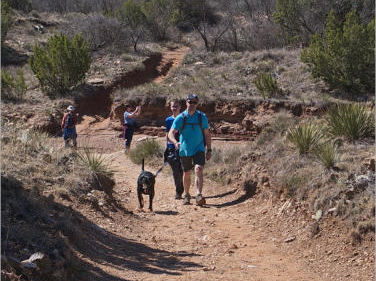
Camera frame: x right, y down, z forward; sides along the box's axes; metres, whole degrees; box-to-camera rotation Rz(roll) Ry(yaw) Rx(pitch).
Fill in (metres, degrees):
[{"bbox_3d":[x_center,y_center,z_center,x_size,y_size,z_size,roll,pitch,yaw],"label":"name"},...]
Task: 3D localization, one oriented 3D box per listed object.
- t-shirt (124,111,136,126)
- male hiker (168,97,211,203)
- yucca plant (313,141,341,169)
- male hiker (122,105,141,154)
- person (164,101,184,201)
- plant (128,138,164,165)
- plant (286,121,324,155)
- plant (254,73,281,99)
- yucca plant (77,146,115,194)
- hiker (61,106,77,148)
[{"bbox_3d":[-2.050,-0.789,36.000,0.340,0.540,0.430,-1,2,-18],"label":"t-shirt"},{"bbox_3d":[0.033,0.152,16.600,0.690,1.810,0.520,0,2,3],"label":"male hiker"},{"bbox_3d":[2.784,0.280,20.300,0.550,0.550,0.520,0,2,0],"label":"yucca plant"},{"bbox_3d":[-1.996,-0.405,36.000,0.620,1.700,0.520,-1,2,-18],"label":"male hiker"},{"bbox_3d":[-0.191,0.174,17.600,0.520,1.700,0.450,0,2,0],"label":"person"},{"bbox_3d":[-1.138,0.288,27.800,0.950,0.720,0.900,0,2,0],"label":"plant"},{"bbox_3d":[2.609,-0.067,22.500,0.820,0.740,0.780,0,2,0],"label":"plant"},{"bbox_3d":[3.452,-2.388,44.000,1.100,1.100,1.050,0,2,0],"label":"plant"},{"bbox_3d":[-1.689,0.529,18.500,0.700,0.800,0.680,0,2,0],"label":"yucca plant"},{"bbox_3d":[-4.250,-0.468,36.500,0.600,1.680,0.420,0,2,11],"label":"hiker"}]

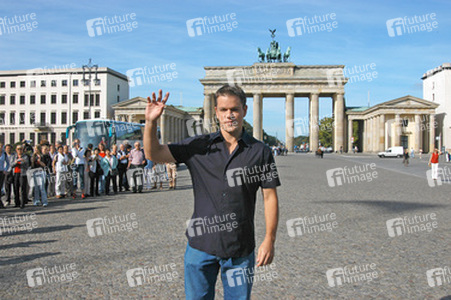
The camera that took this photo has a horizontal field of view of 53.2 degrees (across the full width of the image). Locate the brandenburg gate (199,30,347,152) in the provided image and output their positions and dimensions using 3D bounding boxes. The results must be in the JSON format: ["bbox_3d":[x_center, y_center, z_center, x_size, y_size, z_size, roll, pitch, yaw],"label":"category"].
[{"bbox_3d":[10.782,-12.695,104.420,32.600,27.000,11.000,0,0,6],"label":"brandenburg gate"}]

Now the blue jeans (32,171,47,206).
[{"bbox_3d":[-4.911,1.017,11.900,0.360,0.940,0.280,0,0,-19],"label":"blue jeans"}]

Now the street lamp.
[{"bbox_3d":[-12.580,-3.628,42.033,1.500,9.800,0.500,0,0,7],"label":"street lamp"}]

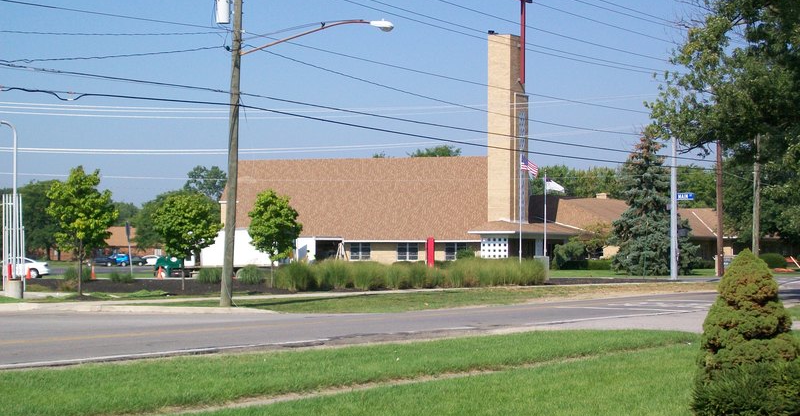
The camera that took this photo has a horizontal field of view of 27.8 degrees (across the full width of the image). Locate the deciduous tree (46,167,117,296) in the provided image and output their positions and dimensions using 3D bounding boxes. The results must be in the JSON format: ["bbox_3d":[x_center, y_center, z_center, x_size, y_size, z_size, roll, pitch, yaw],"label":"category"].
[{"bbox_3d":[-12.404,0.896,63.000,2.750,5.050,2.700,0,-2,0],"label":"deciduous tree"}]

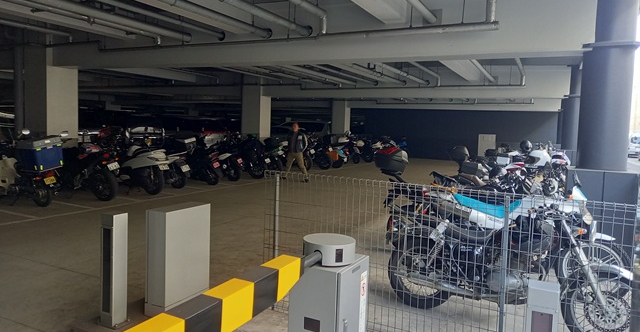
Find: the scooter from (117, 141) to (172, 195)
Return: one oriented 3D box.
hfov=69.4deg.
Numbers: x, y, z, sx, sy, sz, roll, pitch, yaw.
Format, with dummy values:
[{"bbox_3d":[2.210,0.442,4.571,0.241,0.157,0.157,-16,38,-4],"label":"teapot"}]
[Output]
[{"bbox_3d":[-3.994,0.017,9.917,1.900,1.100,0.720,4,6,30],"label":"scooter"}]

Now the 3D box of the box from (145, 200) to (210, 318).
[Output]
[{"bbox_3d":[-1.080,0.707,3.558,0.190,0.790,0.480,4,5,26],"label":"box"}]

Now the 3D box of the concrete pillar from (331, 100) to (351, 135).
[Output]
[{"bbox_3d":[1.094,-2.041,25.099,0.800,2.950,0.800,4,5,26],"label":"concrete pillar"}]

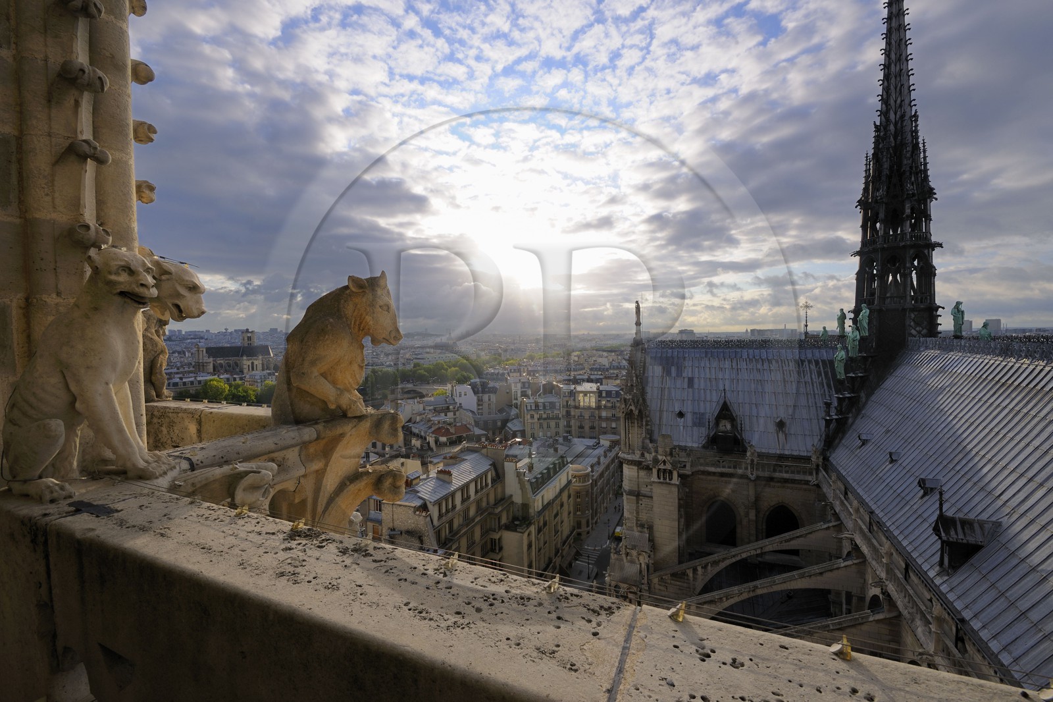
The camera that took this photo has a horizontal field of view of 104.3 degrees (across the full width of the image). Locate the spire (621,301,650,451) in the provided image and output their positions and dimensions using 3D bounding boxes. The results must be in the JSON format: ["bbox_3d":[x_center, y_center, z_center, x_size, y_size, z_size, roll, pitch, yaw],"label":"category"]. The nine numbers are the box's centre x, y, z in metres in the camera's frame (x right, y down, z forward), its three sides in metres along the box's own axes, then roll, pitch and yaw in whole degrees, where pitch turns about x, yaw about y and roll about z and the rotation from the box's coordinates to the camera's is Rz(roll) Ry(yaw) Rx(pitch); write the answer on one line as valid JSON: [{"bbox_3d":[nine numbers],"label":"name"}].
[{"bbox_3d":[11.000,2.500,41.400,2.800,15.300,2.800,1,2,25],"label":"spire"}]

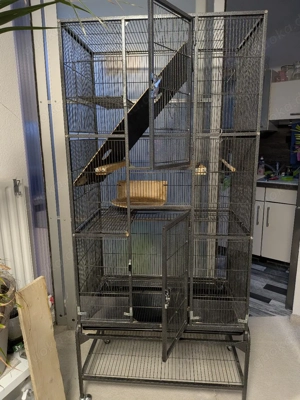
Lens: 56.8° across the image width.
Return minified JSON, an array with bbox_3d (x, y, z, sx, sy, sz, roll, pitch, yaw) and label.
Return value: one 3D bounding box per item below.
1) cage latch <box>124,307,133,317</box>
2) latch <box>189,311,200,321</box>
[{"bbox_3d":[-0.097,0.513,1.270,0.041,0.048,0.014,0,12,4],"label":"cage latch"},{"bbox_3d":[0.204,0.520,1.248,0.046,0.043,0.014,0,12,4],"label":"latch"}]

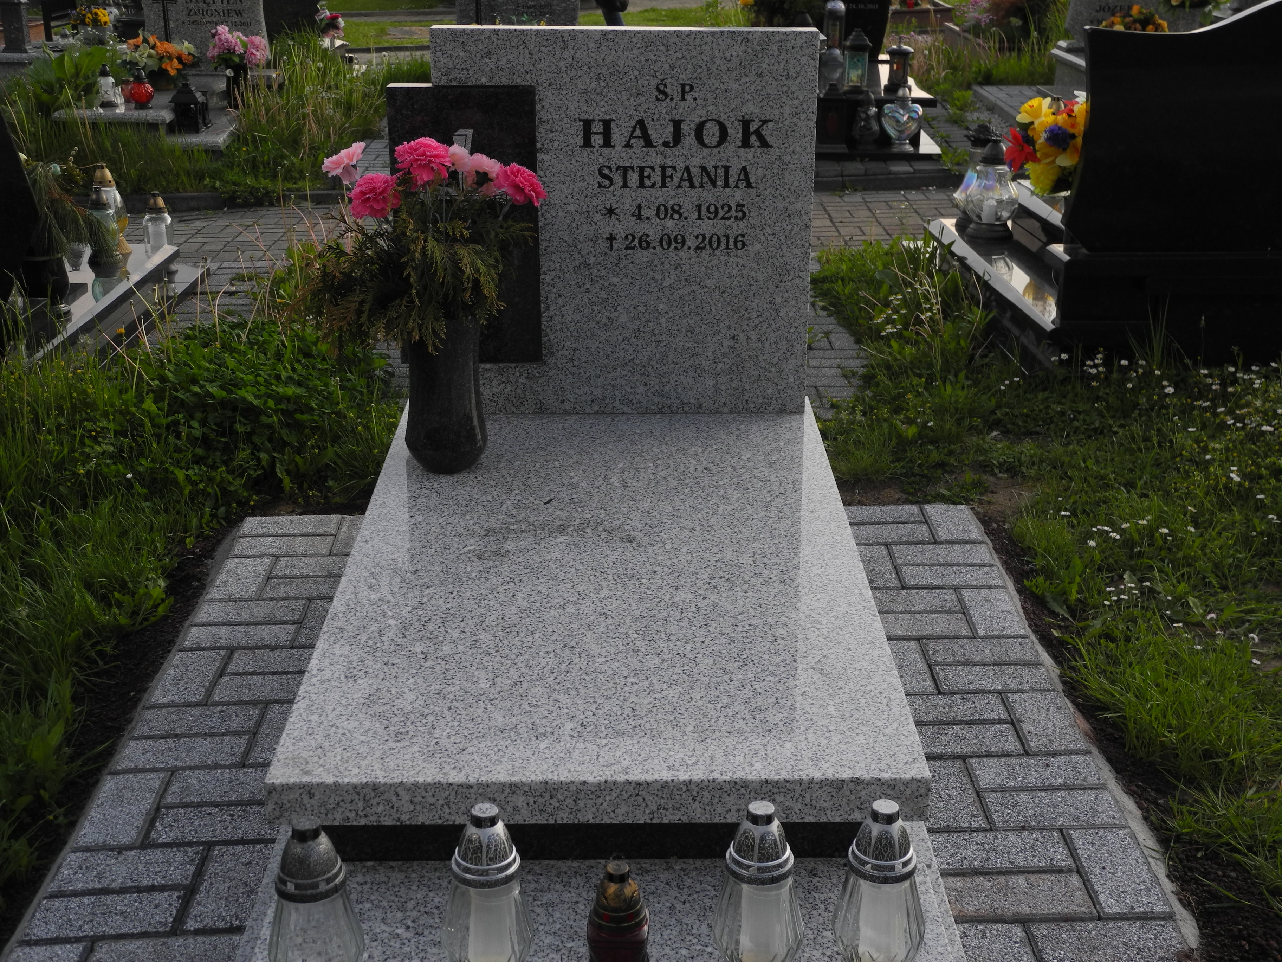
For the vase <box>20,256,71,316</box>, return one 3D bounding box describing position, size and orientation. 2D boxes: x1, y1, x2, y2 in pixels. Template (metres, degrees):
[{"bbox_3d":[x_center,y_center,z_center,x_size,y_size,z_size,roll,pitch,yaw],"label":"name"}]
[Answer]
[{"bbox_3d":[-1.962,-0.651,5.499,0.149,0.178,0.149,0,21,0],"label":"vase"}]

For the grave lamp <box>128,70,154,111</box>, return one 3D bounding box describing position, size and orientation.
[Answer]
[{"bbox_3d":[-2.773,-2.182,9.257,0.125,0.216,0.125,0,21,0],"label":"grave lamp"}]

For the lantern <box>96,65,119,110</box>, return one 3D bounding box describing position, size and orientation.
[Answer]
[{"bbox_3d":[-2.993,-2.216,9.336,0.102,0.226,0.102,0,21,0],"label":"lantern"}]

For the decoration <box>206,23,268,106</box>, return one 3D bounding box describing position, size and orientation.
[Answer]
[{"bbox_3d":[-2.408,-2.468,9.940,0.360,0.479,0.320,0,21,0],"label":"decoration"}]

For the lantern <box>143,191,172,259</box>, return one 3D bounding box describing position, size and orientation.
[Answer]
[{"bbox_3d":[-1.832,-0.948,6.339,0.114,0.303,0.114,0,21,0],"label":"lantern"}]

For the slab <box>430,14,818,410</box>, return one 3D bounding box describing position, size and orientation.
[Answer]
[{"bbox_3d":[-0.049,-0.483,3.160,0.739,0.730,0.105,0,21,-1],"label":"slab"}]

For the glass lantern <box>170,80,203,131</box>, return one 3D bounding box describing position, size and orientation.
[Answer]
[{"bbox_3d":[-2.502,-2.069,9.190,0.155,0.270,0.155,0,21,0],"label":"glass lantern"}]

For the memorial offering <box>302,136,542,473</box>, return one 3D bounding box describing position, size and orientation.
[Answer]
[{"bbox_3d":[-0.380,-0.298,2.892,0.415,0.585,0.340,-1,21,0],"label":"memorial offering"}]

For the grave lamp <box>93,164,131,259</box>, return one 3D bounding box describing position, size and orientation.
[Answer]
[{"bbox_3d":[-2.007,-1.024,6.263,0.147,0.330,0.147,0,21,0],"label":"grave lamp"}]

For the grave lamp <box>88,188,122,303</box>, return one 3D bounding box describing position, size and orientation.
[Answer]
[{"bbox_3d":[-1.971,-0.932,6.081,0.118,0.286,0.118,0,21,0],"label":"grave lamp"}]

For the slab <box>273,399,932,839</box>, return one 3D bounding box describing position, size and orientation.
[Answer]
[{"bbox_3d":[-0.058,0.127,2.696,0.802,0.061,1.435,0,22,-1],"label":"slab"}]

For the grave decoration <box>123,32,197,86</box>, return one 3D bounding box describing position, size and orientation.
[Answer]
[{"bbox_3d":[-2.878,-2.521,9.986,0.430,0.331,0.360,0,21,0],"label":"grave decoration"}]

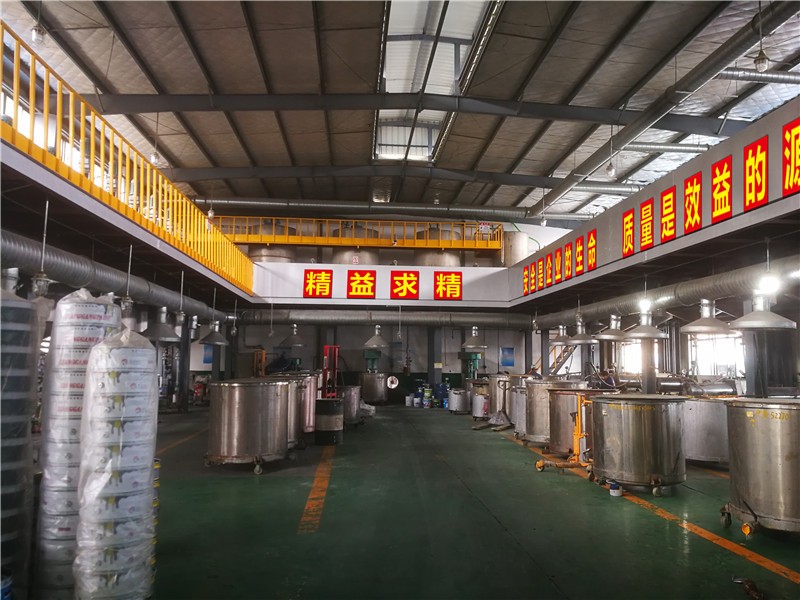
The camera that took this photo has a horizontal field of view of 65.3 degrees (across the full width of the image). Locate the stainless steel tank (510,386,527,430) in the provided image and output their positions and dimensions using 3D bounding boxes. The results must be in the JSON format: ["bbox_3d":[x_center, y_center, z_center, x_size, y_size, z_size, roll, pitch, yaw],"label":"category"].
[{"bbox_3d":[3.039,2.554,14.473,0.850,1.120,0.850,1,-6,-4],"label":"stainless steel tank"}]

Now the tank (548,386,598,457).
[{"bbox_3d":[3.386,2.248,11.522,1.270,1.240,1.270,1,-6,-4],"label":"tank"}]

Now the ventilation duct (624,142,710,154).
[{"bbox_3d":[7.865,-4.492,18.416,2.500,0.270,0.270,1,-6,-4],"label":"ventilation duct"}]

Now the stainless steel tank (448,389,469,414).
[{"bbox_3d":[1.896,3.260,20.010,0.650,0.780,0.650,1,-6,-4],"label":"stainless steel tank"}]

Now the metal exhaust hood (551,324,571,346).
[{"bbox_3d":[5.162,1.119,19.700,0.900,0.670,0.900,1,-6,-4],"label":"metal exhaust hood"}]

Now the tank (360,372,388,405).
[{"bbox_3d":[-1.009,3.379,23.575,1.060,1.220,1.060,1,-6,-4],"label":"tank"}]

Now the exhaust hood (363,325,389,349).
[{"bbox_3d":[-0.866,1.342,23.078,0.950,0.840,0.950,1,-6,-4],"label":"exhaust hood"}]

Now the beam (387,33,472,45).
[{"bbox_3d":[0.605,-6.355,15.166,2.250,0.230,0.160,1,-6,-4],"label":"beam"}]

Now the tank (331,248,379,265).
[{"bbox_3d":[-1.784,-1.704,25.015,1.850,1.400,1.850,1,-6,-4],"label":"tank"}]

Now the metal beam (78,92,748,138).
[{"bbox_3d":[0.749,-5.318,17.486,19.000,0.980,0.300,1,-6,-4],"label":"metal beam"}]

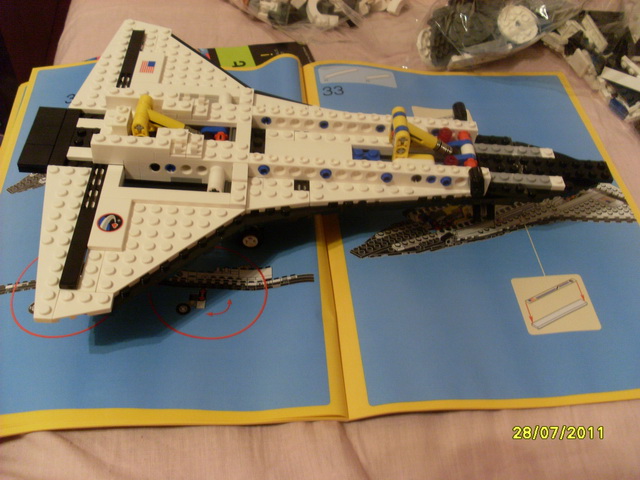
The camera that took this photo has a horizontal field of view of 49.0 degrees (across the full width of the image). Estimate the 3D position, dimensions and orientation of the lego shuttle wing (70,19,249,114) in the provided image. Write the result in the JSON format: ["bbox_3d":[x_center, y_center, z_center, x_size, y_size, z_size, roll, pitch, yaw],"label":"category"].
[{"bbox_3d":[-0.092,-0.107,0.436,0.103,0.009,0.097,3,48,-4],"label":"lego shuttle wing"}]

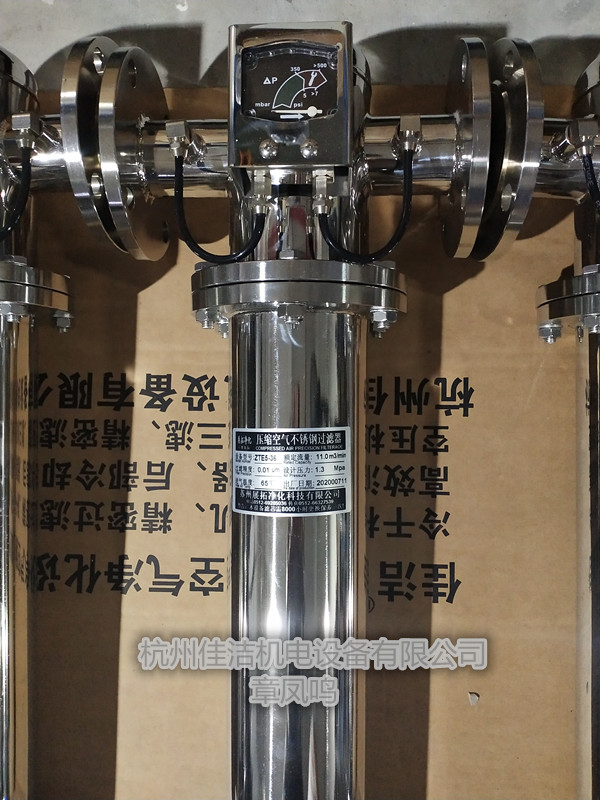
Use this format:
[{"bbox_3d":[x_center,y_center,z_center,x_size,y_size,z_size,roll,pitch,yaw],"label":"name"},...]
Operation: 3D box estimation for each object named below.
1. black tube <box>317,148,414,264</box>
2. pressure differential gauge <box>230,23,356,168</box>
[{"bbox_3d":[0.045,-0.136,0.481,0.068,0.022,0.081,0,90,3],"label":"black tube"},{"bbox_3d":[-0.004,-0.196,0.476,0.080,0.062,0.092,0,90,3],"label":"pressure differential gauge"}]

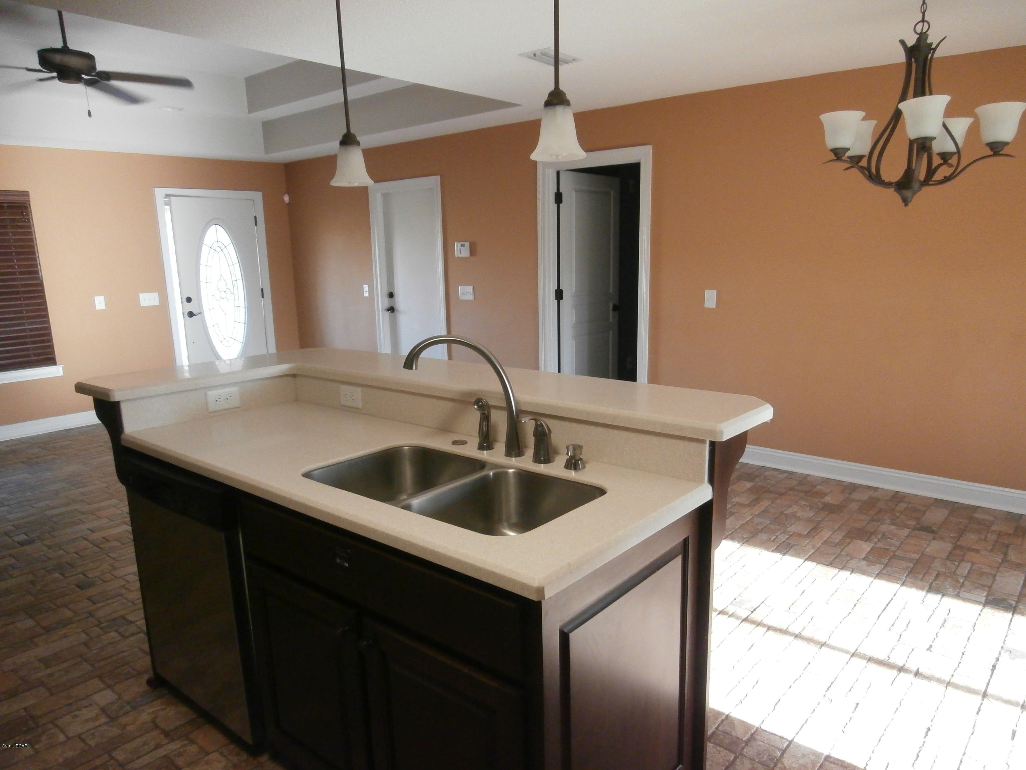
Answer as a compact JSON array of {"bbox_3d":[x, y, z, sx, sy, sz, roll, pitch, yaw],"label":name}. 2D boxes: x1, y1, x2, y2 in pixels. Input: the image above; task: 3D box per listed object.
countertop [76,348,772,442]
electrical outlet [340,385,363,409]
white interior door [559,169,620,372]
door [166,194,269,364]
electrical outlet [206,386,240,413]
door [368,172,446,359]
[{"bbox_3d":[-0.393,0.033,2.096,2.007,0.039,0.984,7,14,40],"label":"countertop"},{"bbox_3d":[-0.566,0.042,2.466,0.117,0.072,0.008,7,14,40],"label":"electrical outlet"},{"bbox_3d":[0.661,-0.723,6.040,0.040,2.040,0.813,7,14,40],"label":"white interior door"},{"bbox_3d":[-2.996,-0.871,7.352,0.050,2.040,0.914,6,13,36],"label":"door"},{"bbox_3d":[-1.001,0.050,2.468,0.008,0.071,0.116,7,14,40],"label":"electrical outlet"},{"bbox_3d":[-0.959,-0.839,6.762,0.985,2.115,0.120,7,14,40],"label":"door"}]

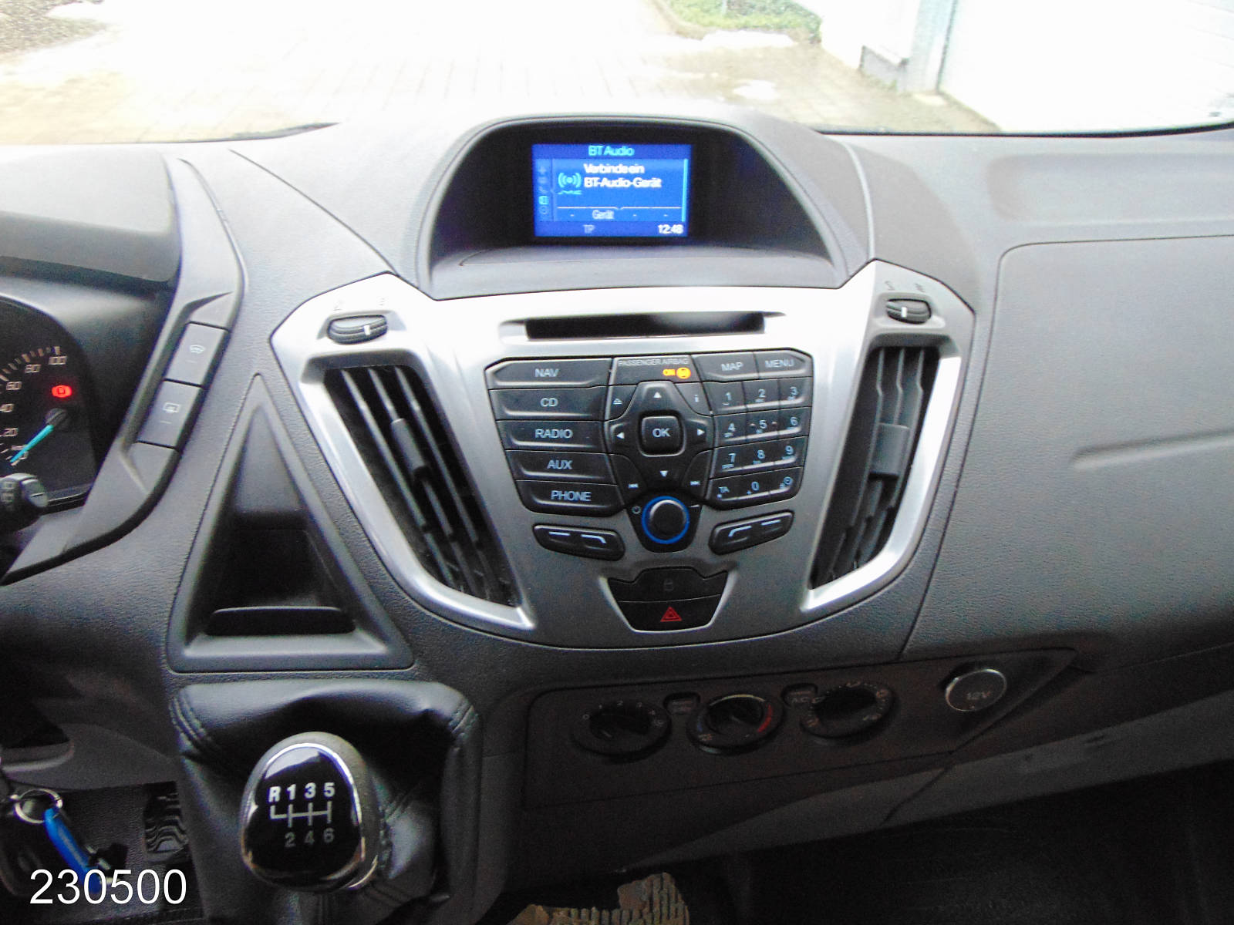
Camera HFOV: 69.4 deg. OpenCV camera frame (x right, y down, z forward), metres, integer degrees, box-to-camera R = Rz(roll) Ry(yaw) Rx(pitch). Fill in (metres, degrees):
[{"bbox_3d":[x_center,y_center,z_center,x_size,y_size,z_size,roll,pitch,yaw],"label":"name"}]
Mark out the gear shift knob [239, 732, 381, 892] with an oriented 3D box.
[{"bbox_3d":[-0.142,0.164,0.415,0.056,0.070,0.056,-3,47,-7],"label":"gear shift knob"}]

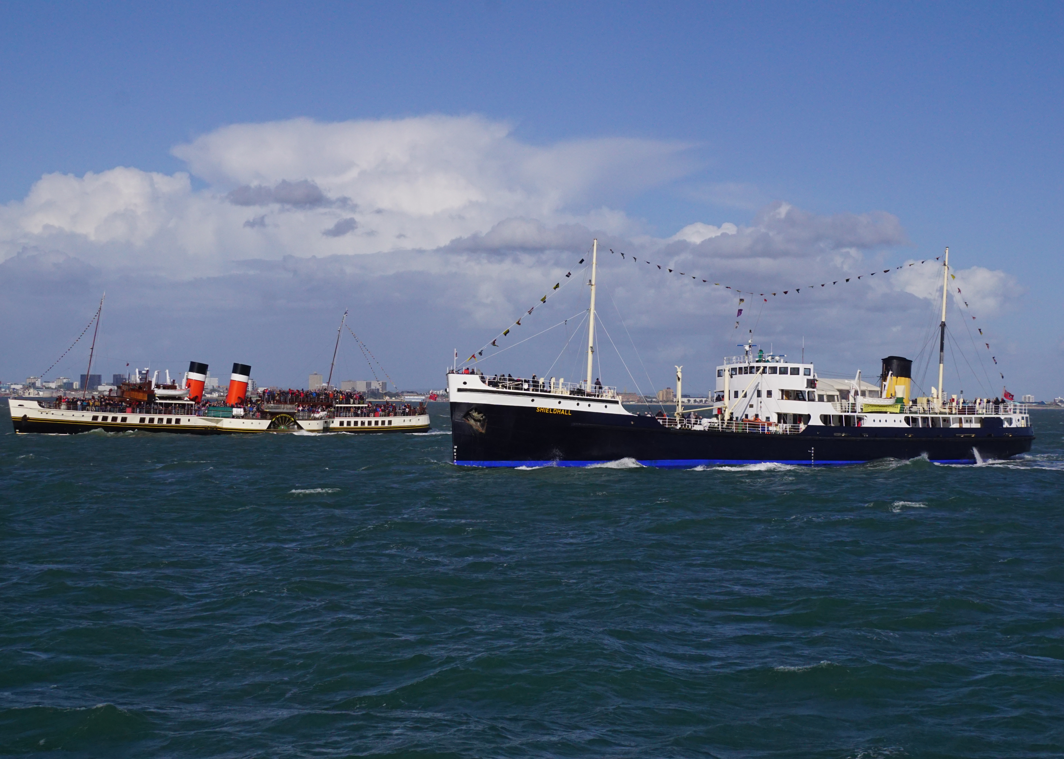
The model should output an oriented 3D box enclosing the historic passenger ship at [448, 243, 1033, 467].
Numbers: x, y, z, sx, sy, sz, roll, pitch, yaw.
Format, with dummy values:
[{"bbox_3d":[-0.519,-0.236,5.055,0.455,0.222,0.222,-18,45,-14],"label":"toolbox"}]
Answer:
[{"bbox_3d":[24.500,-2.720,197.000,81.800,25.300,13.600,1,-1,-38],"label":"historic passenger ship"}]

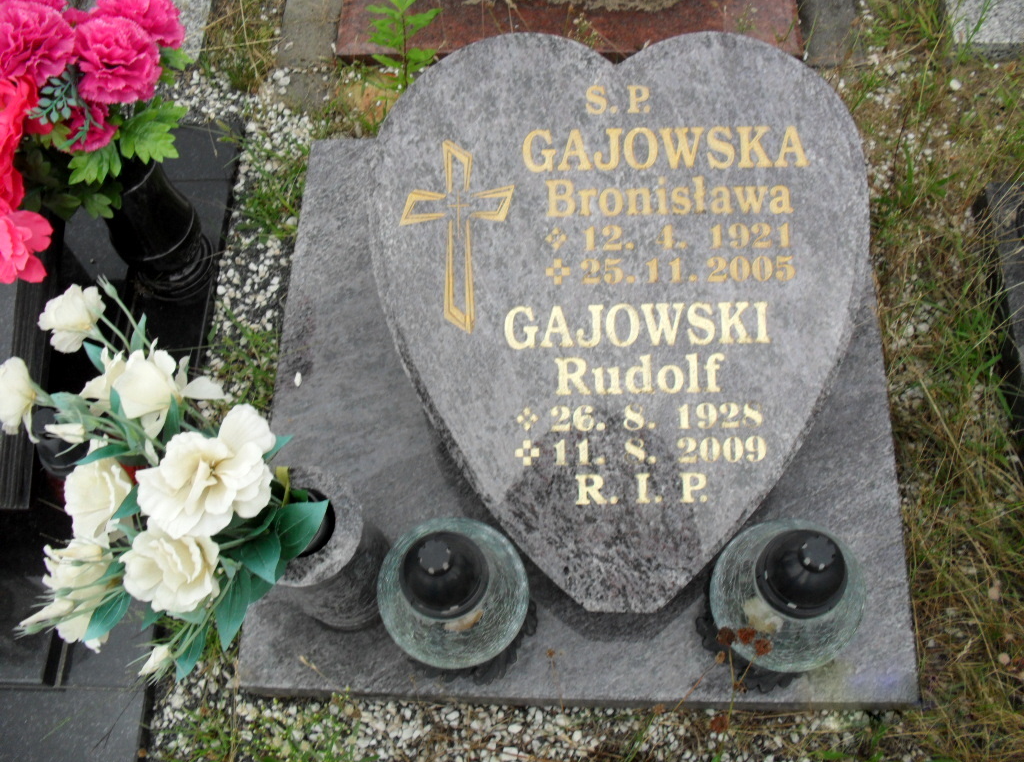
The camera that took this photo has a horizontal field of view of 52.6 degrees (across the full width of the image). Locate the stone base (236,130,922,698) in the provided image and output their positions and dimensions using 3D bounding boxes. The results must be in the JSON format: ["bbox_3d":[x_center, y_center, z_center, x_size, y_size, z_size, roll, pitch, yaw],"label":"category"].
[{"bbox_3d":[0.078,0.020,1.247,0.710,0.075,0.701,0,67,4],"label":"stone base"}]

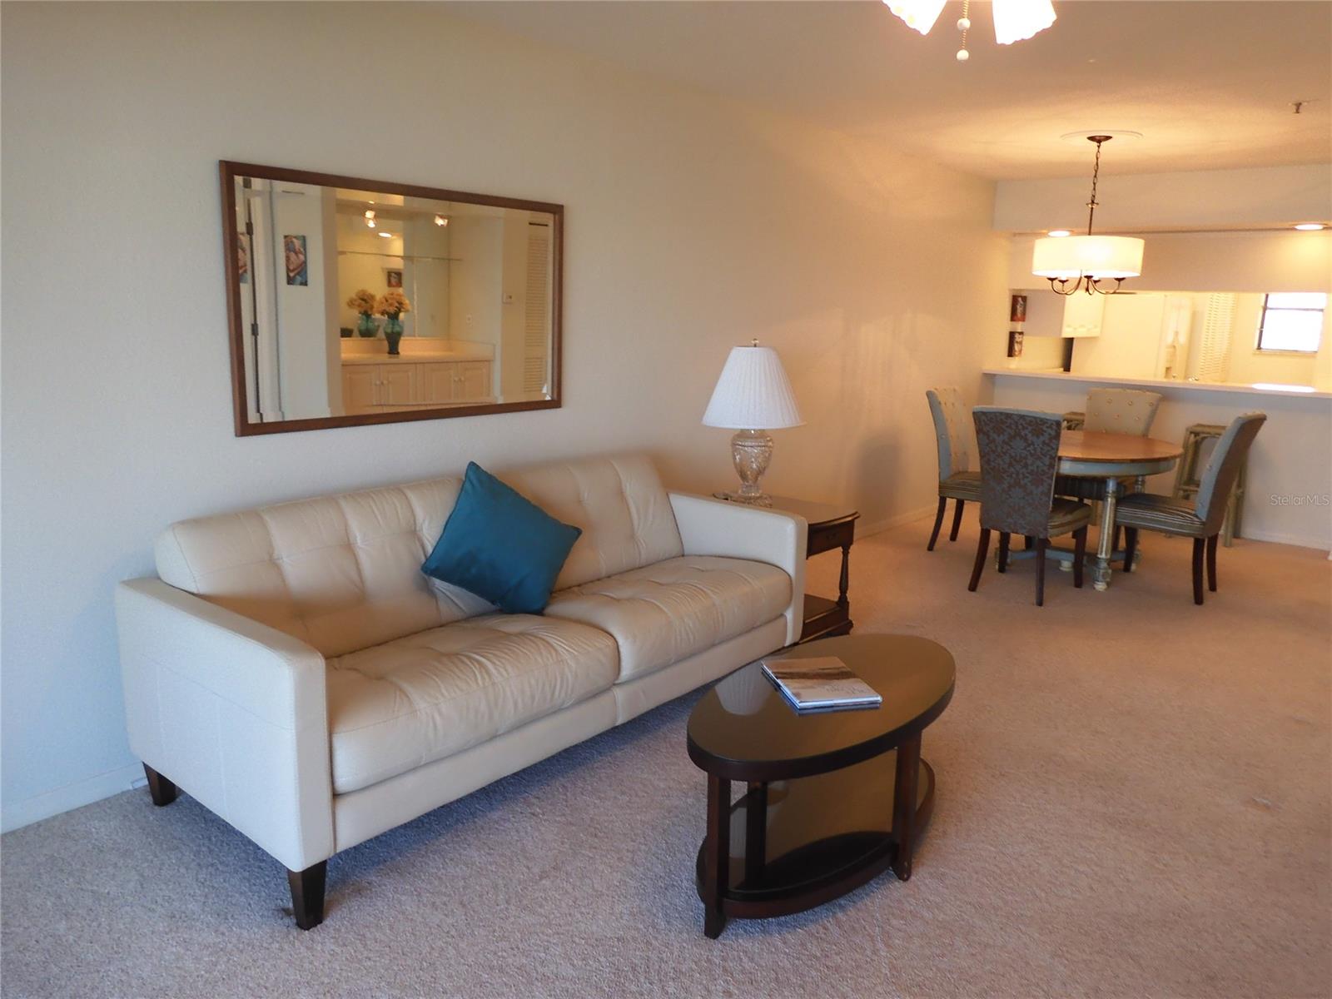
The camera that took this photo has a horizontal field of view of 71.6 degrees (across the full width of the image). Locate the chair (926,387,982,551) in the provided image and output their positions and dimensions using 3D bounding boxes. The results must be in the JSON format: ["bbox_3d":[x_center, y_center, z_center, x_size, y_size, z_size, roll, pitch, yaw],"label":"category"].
[{"bbox_3d":[1.985,-0.154,5.822,0.663,0.998,0.454,12,15,39],"label":"chair"}]

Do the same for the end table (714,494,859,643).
[{"bbox_3d":[0.439,0.334,4.282,0.730,0.592,0.566,12,15,39],"label":"end table"}]

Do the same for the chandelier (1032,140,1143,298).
[{"bbox_3d":[2.418,-1.595,5.209,0.620,0.843,0.620,12,15,39],"label":"chandelier"}]

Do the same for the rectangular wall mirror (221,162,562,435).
[{"bbox_3d":[-0.877,-0.693,3.313,0.035,0.820,1.378,12,15,39],"label":"rectangular wall mirror"}]

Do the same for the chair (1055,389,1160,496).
[{"bbox_3d":[2.852,-0.182,6.067,0.462,0.998,0.663,12,15,39],"label":"chair"}]

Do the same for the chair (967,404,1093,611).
[{"bbox_3d":[1.979,0.014,5.018,0.462,0.998,0.678,12,15,39],"label":"chair"}]

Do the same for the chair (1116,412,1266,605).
[{"bbox_3d":[2.844,0.018,5.110,0.656,0.998,0.469,12,15,39],"label":"chair"}]

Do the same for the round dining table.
[{"bbox_3d":[2.417,0.052,5.466,1.058,0.763,1.058,1,12,0],"label":"round dining table"}]

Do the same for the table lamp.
[{"bbox_3d":[0.409,-0.365,4.359,0.477,0.755,0.477,1,12,0],"label":"table lamp"}]

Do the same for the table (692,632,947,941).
[{"bbox_3d":[0.451,0.749,2.607,0.513,0.469,1.091,12,15,39],"label":"table"}]

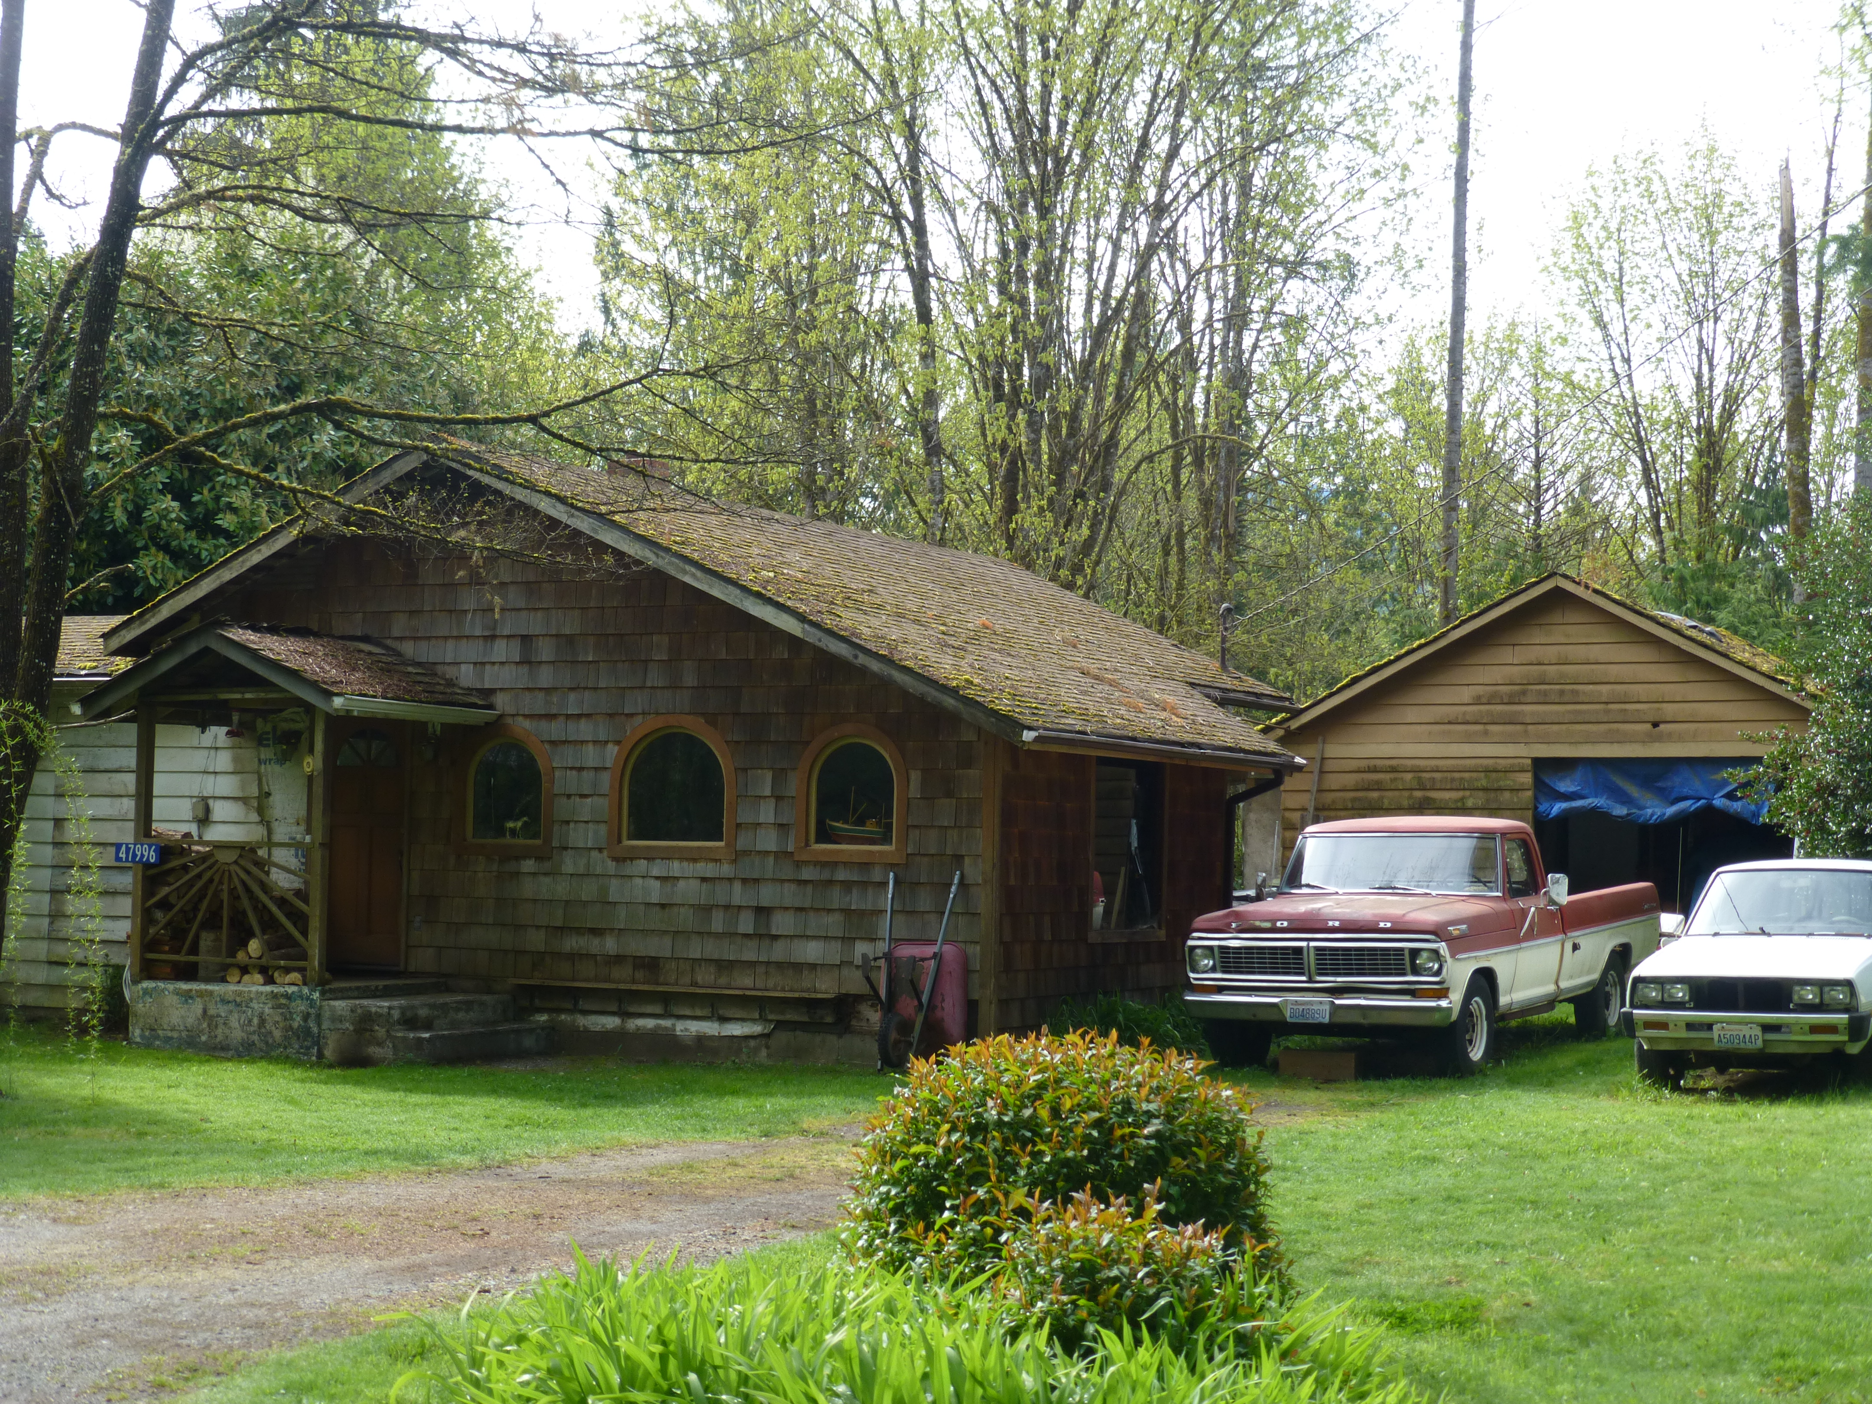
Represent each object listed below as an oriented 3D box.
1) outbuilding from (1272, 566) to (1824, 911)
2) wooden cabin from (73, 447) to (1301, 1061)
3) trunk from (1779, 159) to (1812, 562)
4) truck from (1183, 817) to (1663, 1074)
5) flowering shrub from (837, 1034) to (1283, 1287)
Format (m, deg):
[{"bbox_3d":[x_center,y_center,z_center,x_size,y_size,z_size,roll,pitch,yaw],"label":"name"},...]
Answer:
[{"bbox_3d":[8.039,0.980,34.135,6.300,4.350,7.400,0,-3,27],"label":"outbuilding"},{"bbox_3d":[-1.374,0.500,27.249,9.100,4.950,12.400,0,-3,27],"label":"wooden cabin"},{"bbox_3d":[12.405,-2.244,41.959,0.380,11.140,0.380,-2,0,27],"label":"trunk"},{"bbox_3d":[3.853,1.761,22.233,2.020,1.770,5.280,-1,-1,29],"label":"truck"},{"bbox_3d":[0.455,1.633,10.500,1.550,0.930,1.450,1,-3,0],"label":"flowering shrub"}]

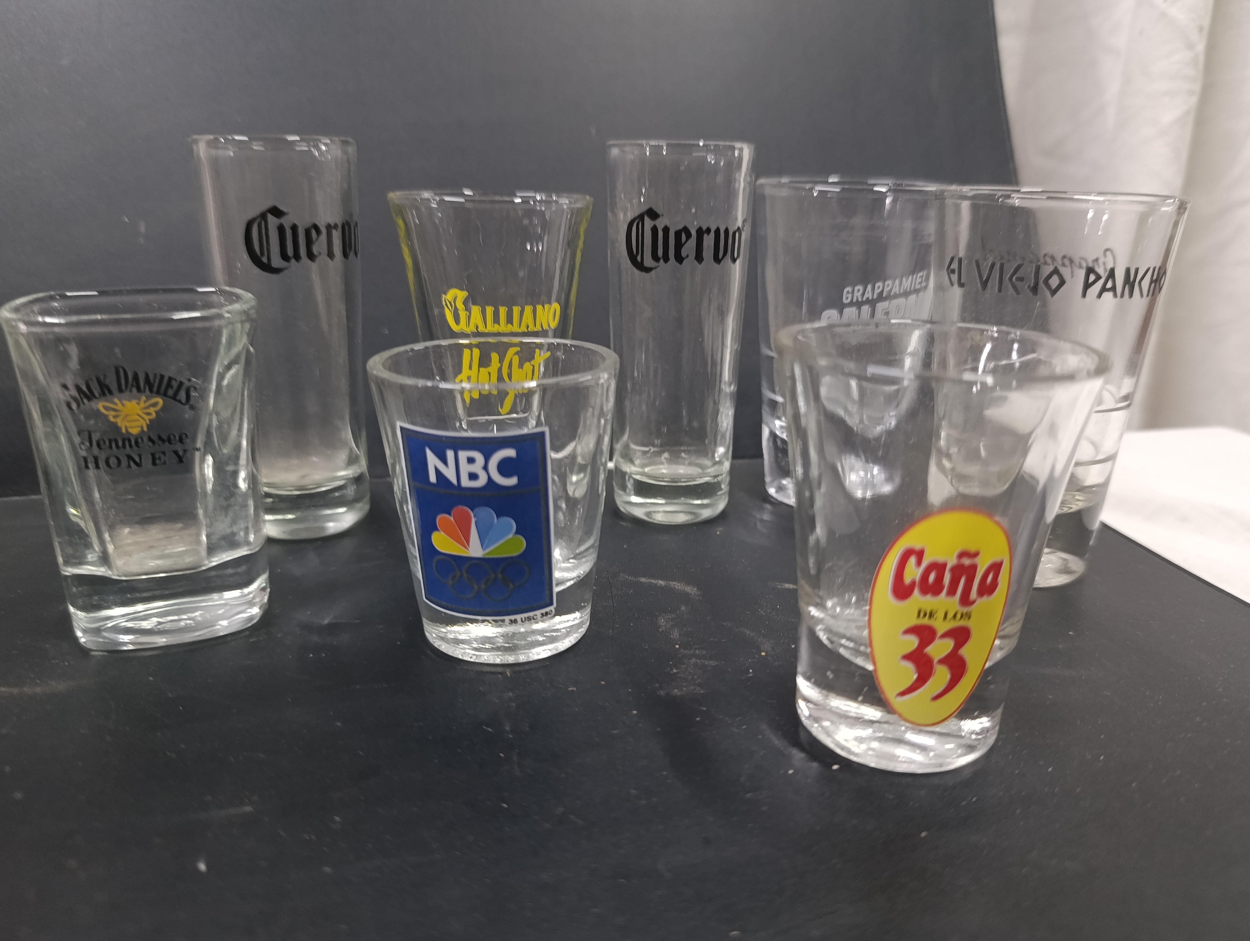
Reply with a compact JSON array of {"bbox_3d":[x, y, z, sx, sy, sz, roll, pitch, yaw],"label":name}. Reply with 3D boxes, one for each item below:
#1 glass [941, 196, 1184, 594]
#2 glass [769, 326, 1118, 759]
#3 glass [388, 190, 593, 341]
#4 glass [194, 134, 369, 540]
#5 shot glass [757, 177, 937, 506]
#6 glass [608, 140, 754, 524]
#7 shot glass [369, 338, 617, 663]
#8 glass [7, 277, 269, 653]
[{"bbox_3d":[0.102,-0.022,0.223,0.055,0.094,0.055,7,19,17],"label":"glass"},{"bbox_3d":[0.051,0.013,0.154,0.052,0.070,0.052,2,19,5],"label":"glass"},{"bbox_3d":[-0.037,-0.032,0.250,0.055,0.092,0.055,-4,19,-13],"label":"glass"},{"bbox_3d":[-0.091,-0.036,0.240,0.040,0.105,0.040,-14,24,-37],"label":"glass"},{"bbox_3d":[0.068,-0.040,0.269,0.059,0.097,0.059,-1,19,-5],"label":"shot glass"},{"bbox_3d":[0.014,-0.039,0.254,0.040,0.105,0.040,1,19,1],"label":"glass"},{"bbox_3d":[-0.027,0.006,0.189,0.051,0.060,0.051,1,19,2],"label":"shot glass"},{"bbox_3d":[-0.103,-0.002,0.193,0.048,0.070,0.048,-5,19,-17],"label":"glass"}]

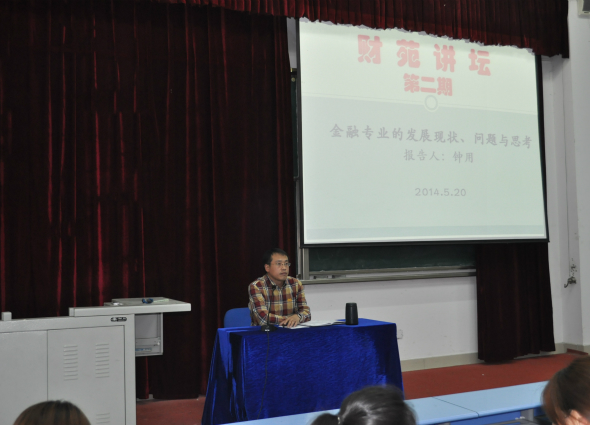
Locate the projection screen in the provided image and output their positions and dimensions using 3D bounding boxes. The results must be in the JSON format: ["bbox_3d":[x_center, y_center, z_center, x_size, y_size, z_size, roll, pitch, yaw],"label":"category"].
[{"bbox_3d":[1.407,-0.794,7.046,3.035,2.240,0.060,0,-3,-25],"label":"projection screen"}]

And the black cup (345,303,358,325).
[{"bbox_3d":[0.409,0.727,4.977,0.086,0.153,0.086,-1,-3,0],"label":"black cup"}]

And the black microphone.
[{"bbox_3d":[-0.174,0.640,4.700,0.085,0.325,0.125,-2,-3,27],"label":"black microphone"}]

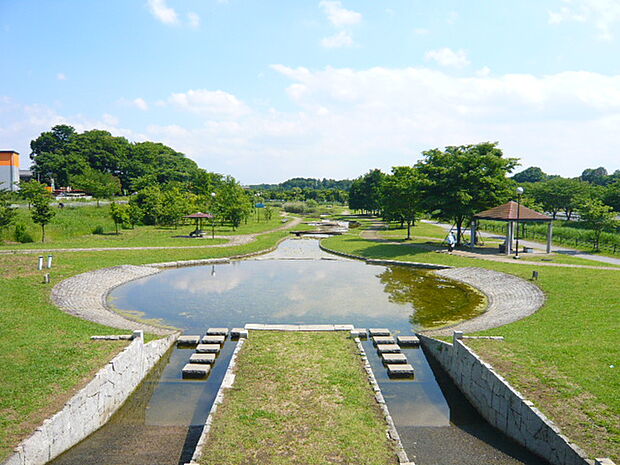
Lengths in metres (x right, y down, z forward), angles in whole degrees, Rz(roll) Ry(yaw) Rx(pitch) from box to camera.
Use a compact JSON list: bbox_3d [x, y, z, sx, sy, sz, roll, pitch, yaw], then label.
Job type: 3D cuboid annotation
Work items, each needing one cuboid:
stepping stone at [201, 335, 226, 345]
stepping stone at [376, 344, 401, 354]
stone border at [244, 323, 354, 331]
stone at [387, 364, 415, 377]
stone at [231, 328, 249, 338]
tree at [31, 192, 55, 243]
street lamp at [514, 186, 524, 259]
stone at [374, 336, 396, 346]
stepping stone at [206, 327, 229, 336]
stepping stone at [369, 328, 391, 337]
[{"bbox_3d":[-2.731,3.093,14.197,0.550,0.150,0.450,1,4,-1],"label":"stepping stone"},{"bbox_3d":[2.141,3.200,13.562,0.550,0.150,0.450,1,4,-1],"label":"stepping stone"},{"bbox_3d":[-0.316,2.999,15.421,3.300,0.170,0.500,1,4,-1],"label":"stone border"},{"bbox_3d":[2.175,3.316,12.045,0.550,0.150,0.450,1,4,-1],"label":"stone"},{"bbox_3d":[-2.078,3.036,15.049,0.500,0.150,0.450,1,4,-1],"label":"stone"},{"bbox_3d":[-23.663,-1.324,44.326,2.100,4.436,2.100,1,4,-1],"label":"tree"},{"bbox_3d":[13.233,-0.603,31.775,0.420,4.557,0.420,1,4,-1],"label":"street lamp"},{"bbox_3d":[2.142,3.138,14.377,0.550,0.150,0.450,1,4,-1],"label":"stone"},{"bbox_3d":[-2.758,3.029,15.041,0.550,0.150,0.450,1,4,-1],"label":"stepping stone"},{"bbox_3d":[2.114,3.074,15.209,0.550,0.150,0.450,1,4,-1],"label":"stepping stone"}]

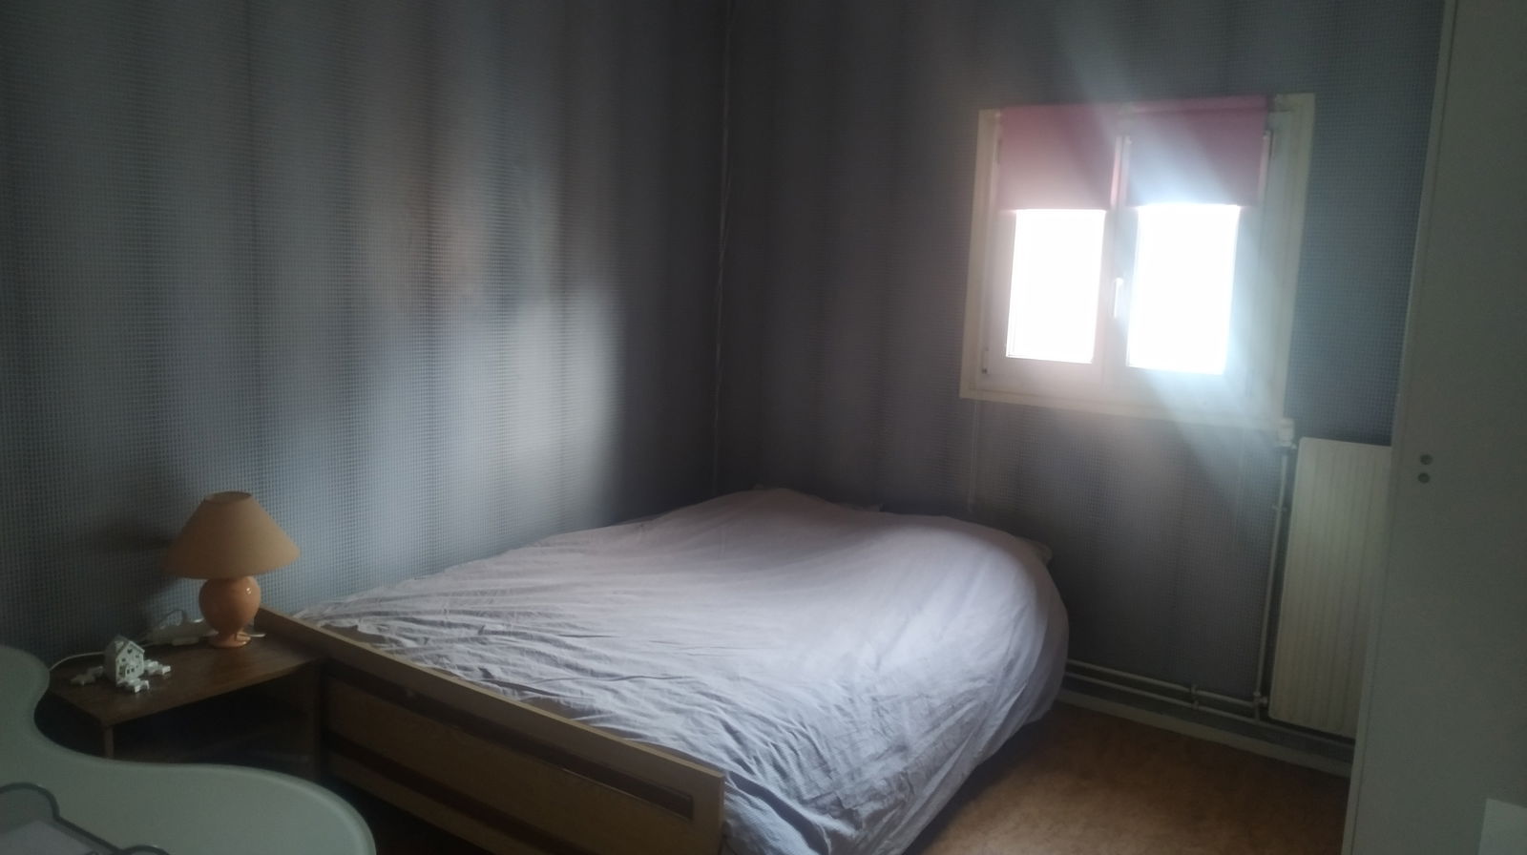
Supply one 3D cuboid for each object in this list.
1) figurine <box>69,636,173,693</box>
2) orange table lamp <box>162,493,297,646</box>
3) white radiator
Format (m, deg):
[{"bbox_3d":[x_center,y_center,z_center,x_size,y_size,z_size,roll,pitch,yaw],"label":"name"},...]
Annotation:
[{"bbox_3d":[-1.336,0.484,2.218,0.173,0.090,0.153,7,10,34],"label":"figurine"},{"bbox_3d":[-1.230,0.326,2.428,0.278,0.345,0.278,7,10,34],"label":"orange table lamp"},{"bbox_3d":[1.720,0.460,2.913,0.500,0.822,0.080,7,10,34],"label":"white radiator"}]

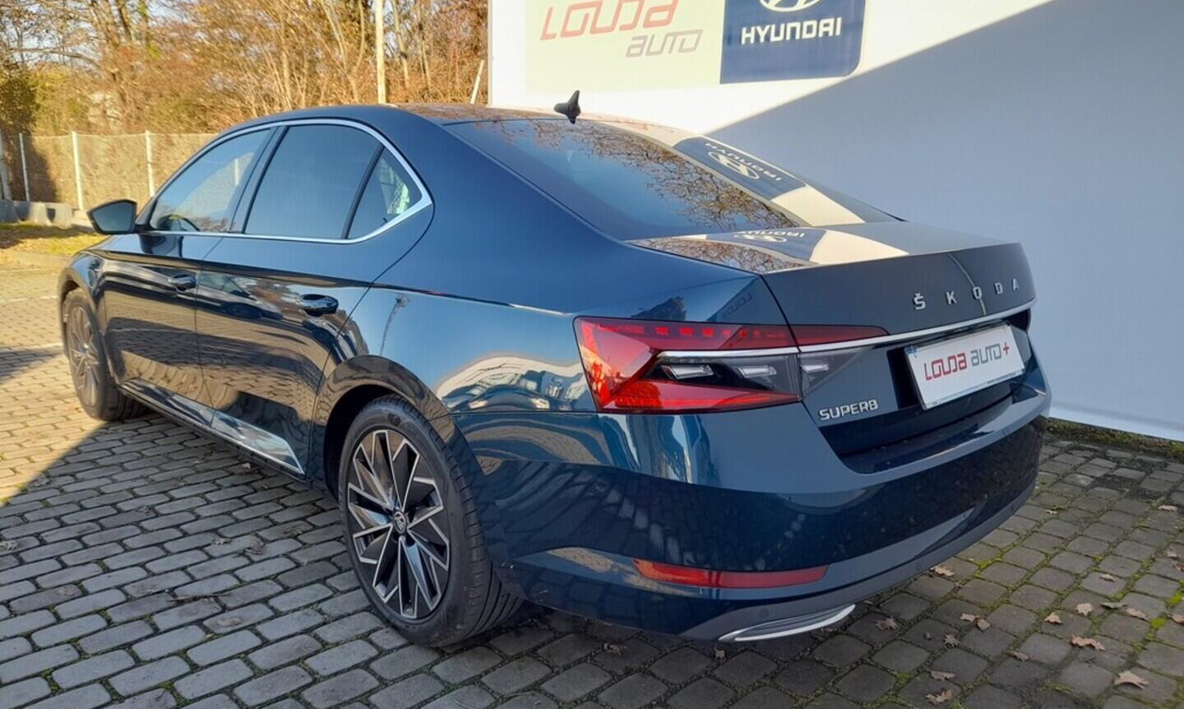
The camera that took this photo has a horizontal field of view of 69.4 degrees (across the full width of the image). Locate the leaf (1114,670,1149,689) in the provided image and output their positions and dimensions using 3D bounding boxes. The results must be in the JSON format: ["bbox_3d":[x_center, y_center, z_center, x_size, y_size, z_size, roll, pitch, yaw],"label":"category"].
[{"bbox_3d":[1.352,0.805,2.139,0.078,0.025,0.052,0,11,-5],"label":"leaf"}]

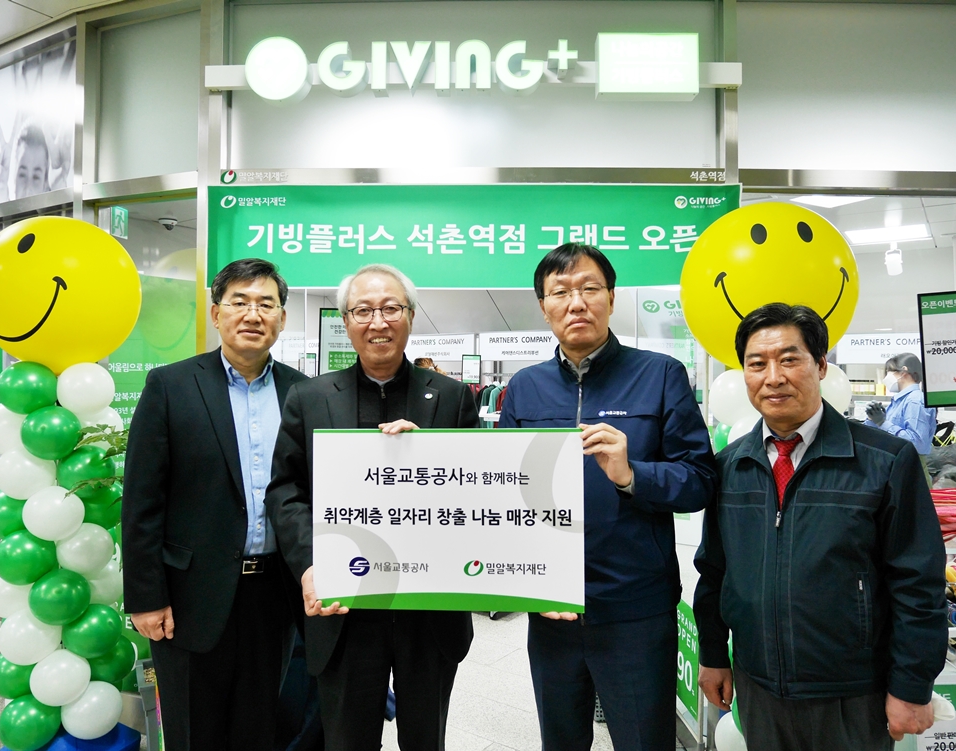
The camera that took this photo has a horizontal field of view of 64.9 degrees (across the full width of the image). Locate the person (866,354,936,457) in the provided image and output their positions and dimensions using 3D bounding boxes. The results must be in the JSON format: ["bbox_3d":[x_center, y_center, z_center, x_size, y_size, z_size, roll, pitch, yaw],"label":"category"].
[{"bbox_3d":[2.460,0.680,4.350,0.400,1.630,0.460,0,0,16],"label":"person"}]

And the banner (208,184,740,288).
[{"bbox_3d":[-0.013,-0.562,3.030,2.140,0.415,0.020,0,0,-1],"label":"banner"}]

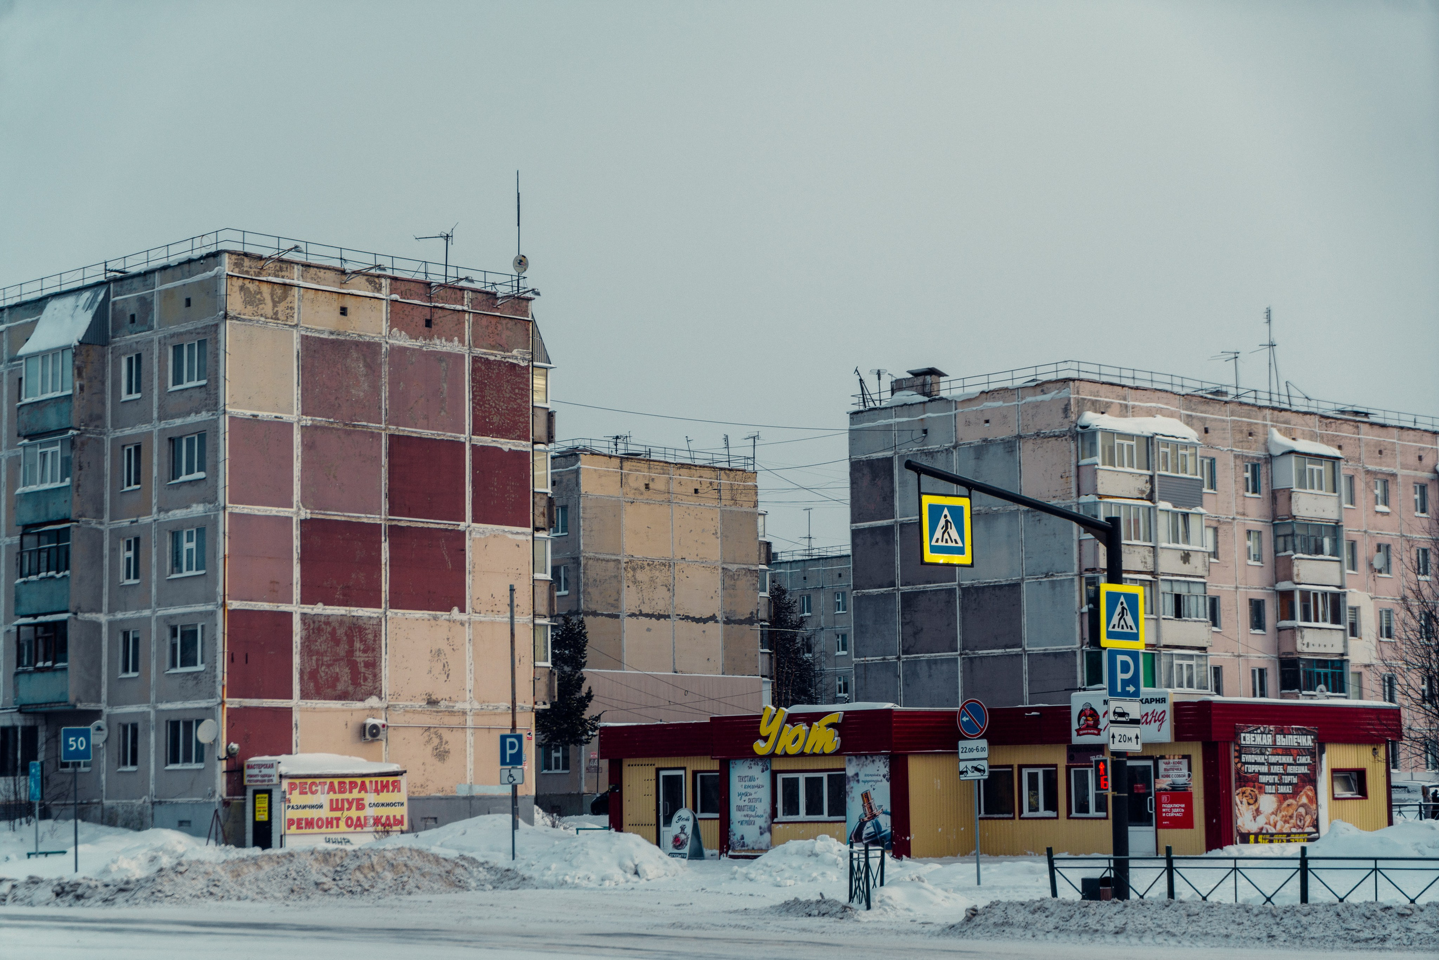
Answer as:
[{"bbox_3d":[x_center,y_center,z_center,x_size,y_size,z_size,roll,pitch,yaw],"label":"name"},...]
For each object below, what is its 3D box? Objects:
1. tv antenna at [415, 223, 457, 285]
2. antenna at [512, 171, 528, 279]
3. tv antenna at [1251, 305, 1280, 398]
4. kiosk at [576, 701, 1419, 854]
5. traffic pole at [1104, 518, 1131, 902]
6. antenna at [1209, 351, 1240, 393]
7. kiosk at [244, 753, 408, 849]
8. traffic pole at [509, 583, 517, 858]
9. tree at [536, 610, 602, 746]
[{"bbox_3d":[-9.138,-7.326,90.814,1.250,1.982,0.950,-2,-7,12],"label":"tv antenna"},{"bbox_3d":[-6.655,-8.399,93.067,0.520,3.801,0.450,3,-7,-30],"label":"antenna"},{"bbox_3d":[24.059,-5.519,123.111,1.150,4.302,1.100,1,-7,-12],"label":"tv antenna"},{"bbox_3d":[6.601,7.270,67.422,15.868,3.400,10.954,-7,-9,43],"label":"kiosk"},{"bbox_3d":[5.710,3.290,40.102,0.230,5.527,0.230,-1,-6,0],"label":"traffic pole"},{"bbox_3d":[21.937,-4.579,121.223,1.200,2.018,1.050,0,-6,-6],"label":"antenna"},{"bbox_3d":[-11.674,9.566,82.763,2.000,2.700,4.692,-7,-9,44],"label":"kiosk"},{"bbox_3d":[-4.607,5.407,62.502,0.100,6.232,0.100,-7,-9,43],"label":"traffic pole"},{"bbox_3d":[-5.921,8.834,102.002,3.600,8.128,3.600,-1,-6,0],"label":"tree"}]

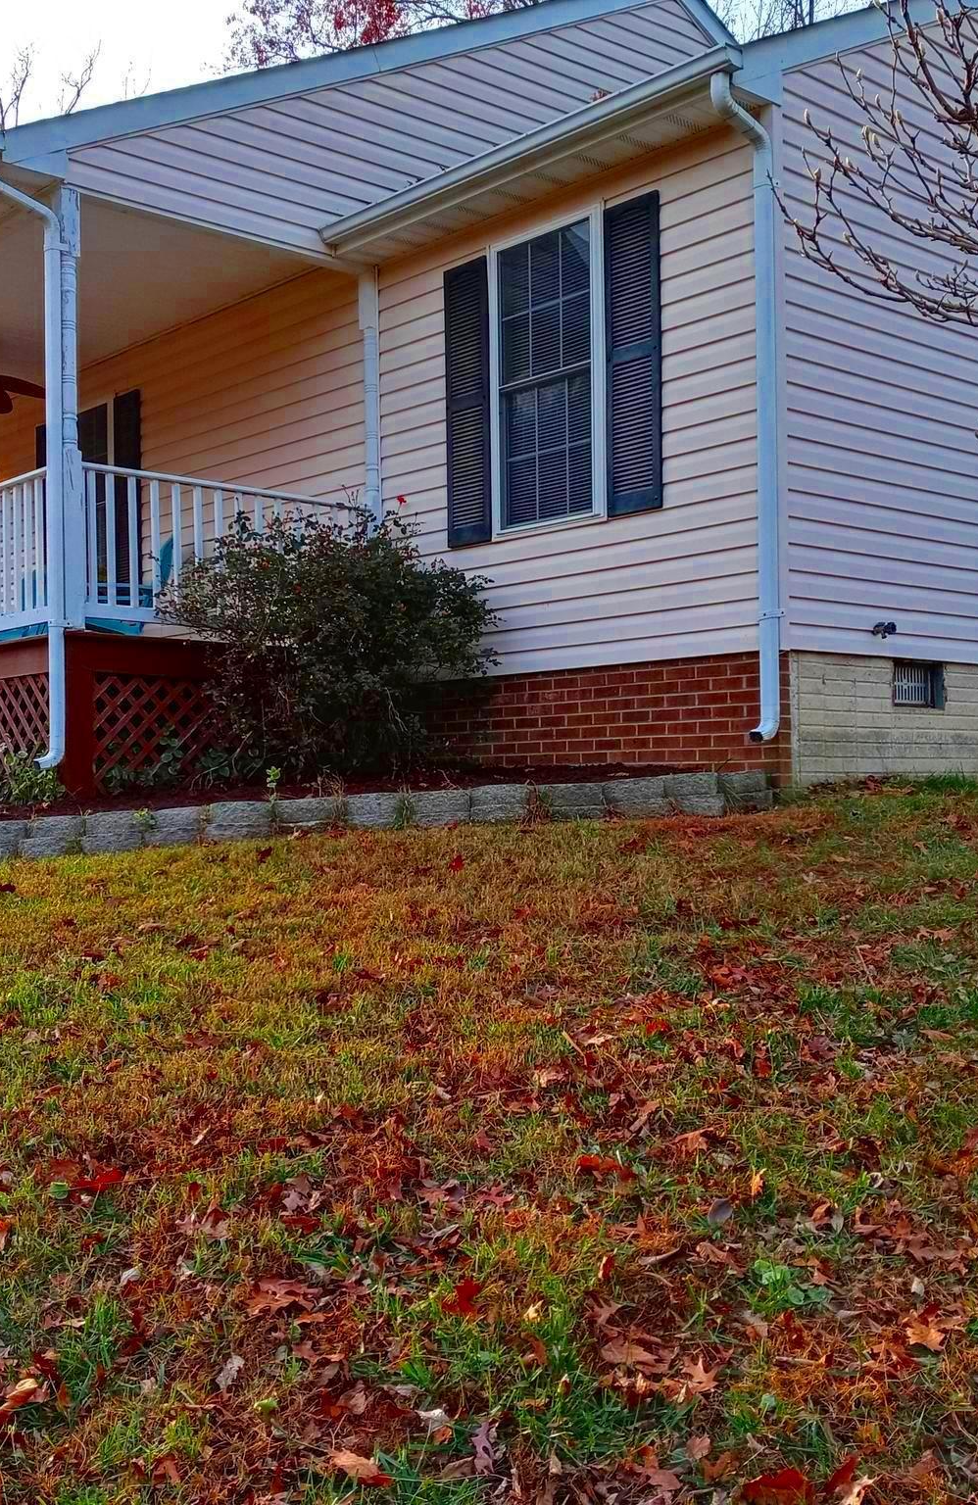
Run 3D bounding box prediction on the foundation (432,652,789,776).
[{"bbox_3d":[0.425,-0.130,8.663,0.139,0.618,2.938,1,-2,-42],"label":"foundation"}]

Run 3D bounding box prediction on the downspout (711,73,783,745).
[{"bbox_3d":[1.189,-1.570,7.433,0.388,3.058,0.085,1,-2,-42],"label":"downspout"}]

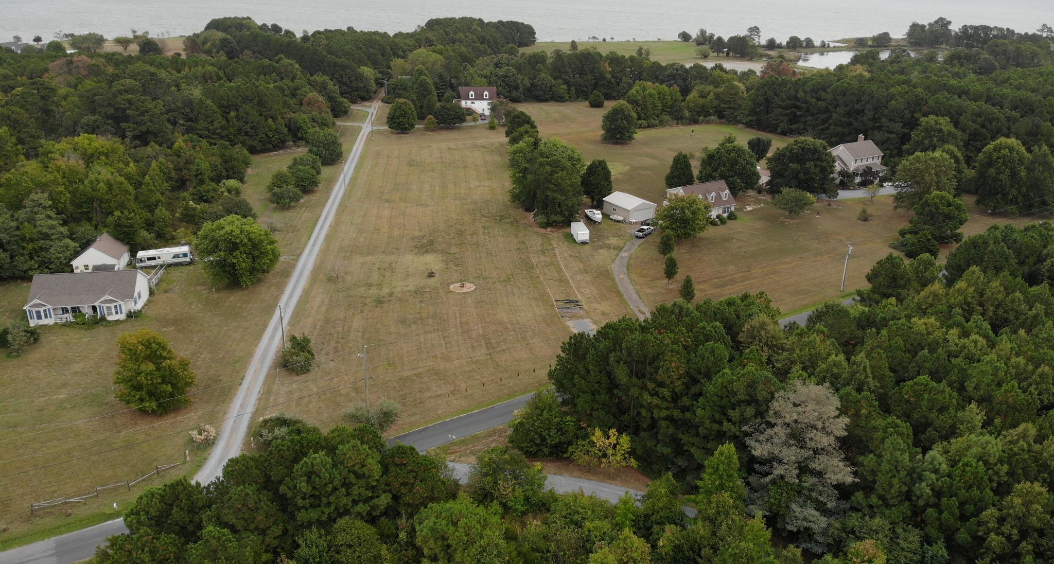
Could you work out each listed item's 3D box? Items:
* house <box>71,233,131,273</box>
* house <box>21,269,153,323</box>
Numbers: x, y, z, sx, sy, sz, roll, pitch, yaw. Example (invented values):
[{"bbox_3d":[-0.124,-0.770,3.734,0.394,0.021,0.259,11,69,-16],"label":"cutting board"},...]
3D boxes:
[{"bbox_3d":[-84.873,-5.596,145.751,8.400,5.600,8.400,-4,24,-11],"label":"house"},{"bbox_3d":[-75.900,1.941,127.018,16.100,6.600,10.000,-4,24,-11],"label":"house"}]

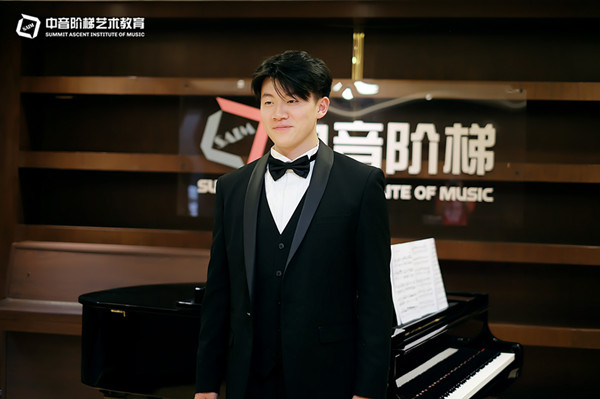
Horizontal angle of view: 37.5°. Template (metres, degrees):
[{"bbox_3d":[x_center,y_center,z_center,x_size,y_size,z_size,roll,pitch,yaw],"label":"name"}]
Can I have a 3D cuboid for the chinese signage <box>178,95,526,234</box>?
[{"bbox_3d":[0.236,-0.220,4.404,1.735,0.685,0.040,2,2,9],"label":"chinese signage"}]

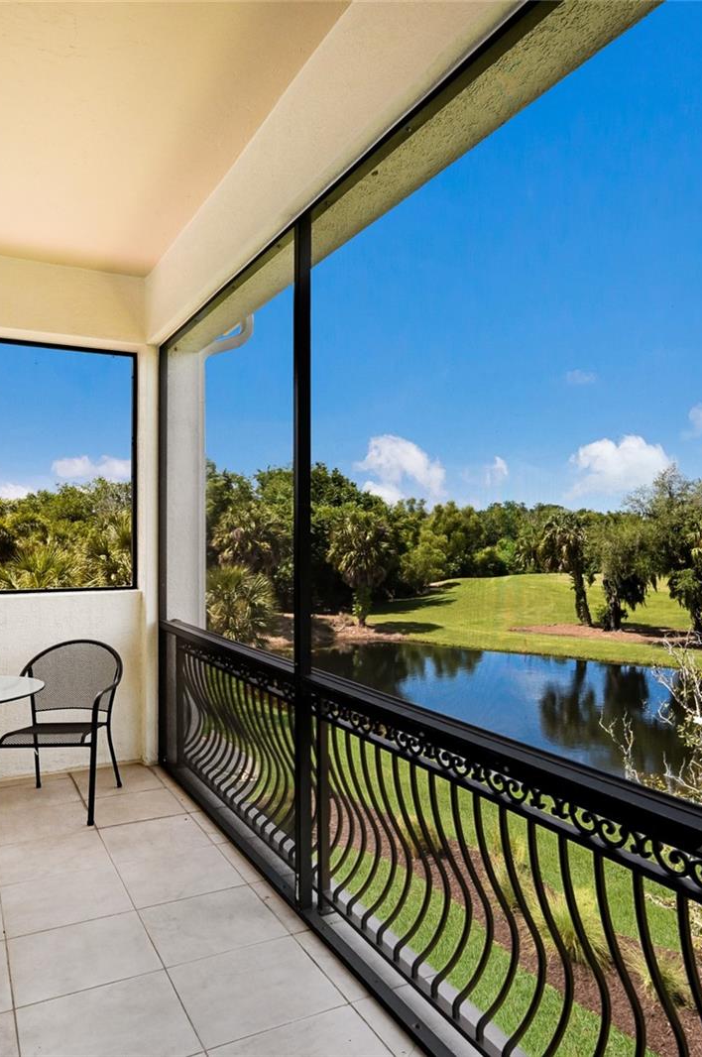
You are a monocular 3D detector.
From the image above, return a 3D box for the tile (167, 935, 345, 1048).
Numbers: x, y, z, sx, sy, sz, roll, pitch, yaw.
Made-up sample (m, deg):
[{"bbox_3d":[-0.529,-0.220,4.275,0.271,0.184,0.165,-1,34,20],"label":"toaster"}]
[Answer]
[{"bbox_3d":[-0.311,1.475,2.405,0.456,0.012,0.452,0,0,-28],"label":"tile"}]

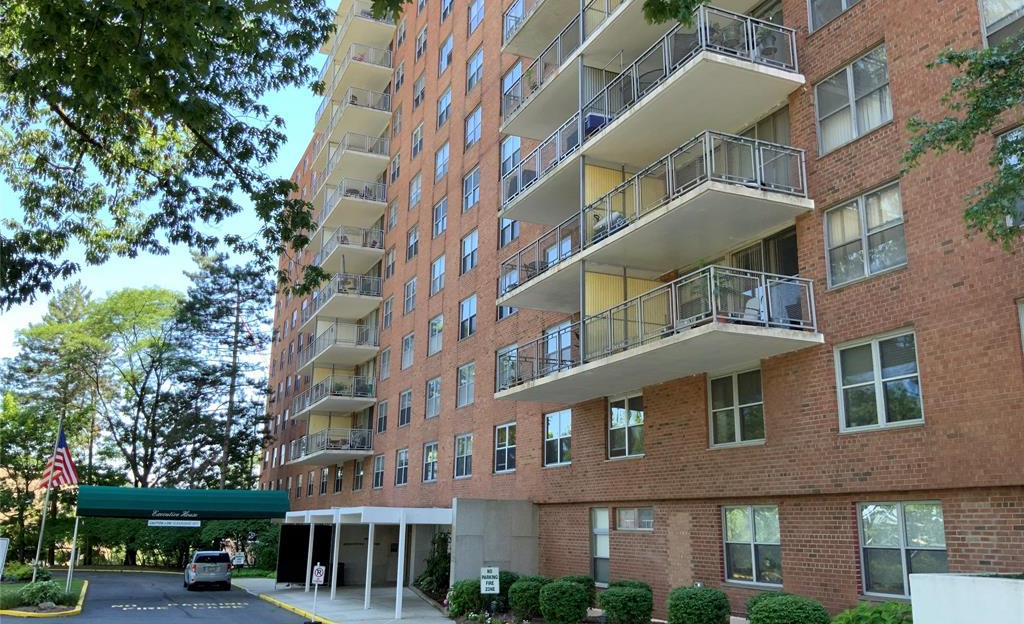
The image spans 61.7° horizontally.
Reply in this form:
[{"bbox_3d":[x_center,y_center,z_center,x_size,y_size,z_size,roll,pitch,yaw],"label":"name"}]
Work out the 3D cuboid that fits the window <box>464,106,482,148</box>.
[{"bbox_3d":[-1.544,-7.461,34.759,0.140,1.510,1.710,7,-15,-24],"label":"window"}]

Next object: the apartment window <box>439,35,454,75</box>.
[{"bbox_3d":[-2.982,-11.778,39.602,0.140,1.500,1.720,7,-15,-24],"label":"apartment window"}]

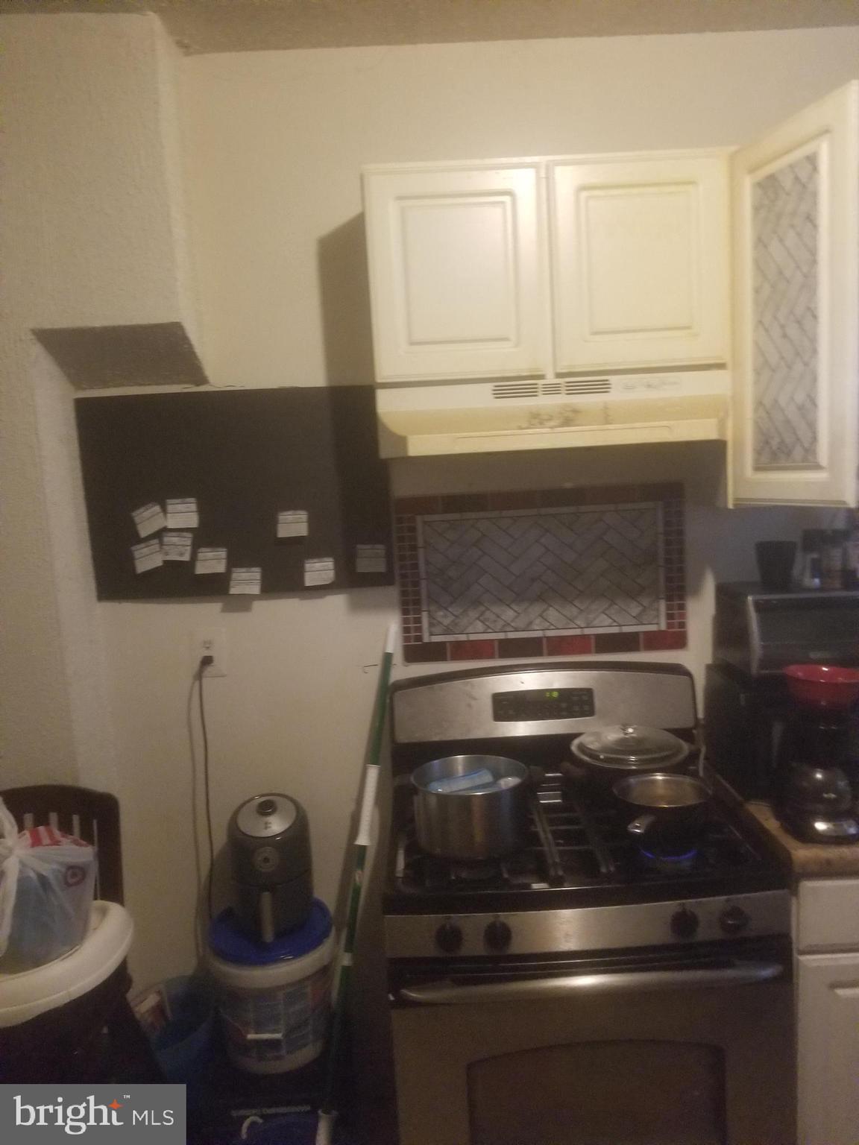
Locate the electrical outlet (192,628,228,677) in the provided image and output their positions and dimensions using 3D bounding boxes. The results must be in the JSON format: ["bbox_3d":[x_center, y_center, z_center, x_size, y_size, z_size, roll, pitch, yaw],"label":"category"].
[{"bbox_3d":[-0.562,0.206,2.197,0.085,0.125,0.012,-3,6,-1],"label":"electrical outlet"}]

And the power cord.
[{"bbox_3d":[-0.563,0.554,2.187,0.045,0.713,0.060,-3,6,-1],"label":"power cord"}]

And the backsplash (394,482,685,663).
[{"bbox_3d":[0.290,0.003,2.194,0.733,0.429,0.015,-3,6,-1],"label":"backsplash"}]

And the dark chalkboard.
[{"bbox_3d":[-0.479,-0.200,2.154,0.765,0.508,0.012,-3,6,-1],"label":"dark chalkboard"}]

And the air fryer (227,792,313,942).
[{"bbox_3d":[-0.389,0.720,2.107,0.200,0.292,0.245,-2,9,-5],"label":"air fryer"}]

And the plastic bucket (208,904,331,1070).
[{"bbox_3d":[-0.384,1.006,2.128,0.300,0.296,0.300,-1,11,-1],"label":"plastic bucket"}]

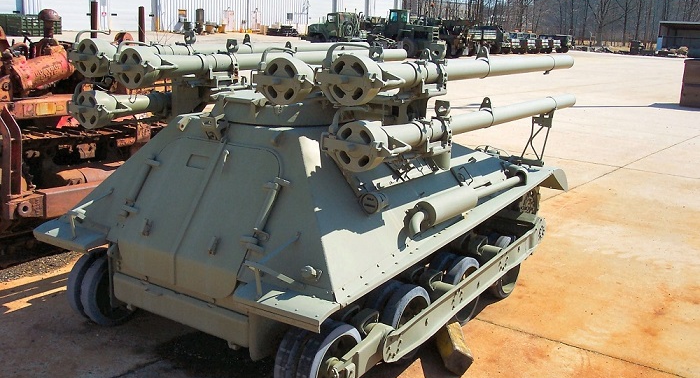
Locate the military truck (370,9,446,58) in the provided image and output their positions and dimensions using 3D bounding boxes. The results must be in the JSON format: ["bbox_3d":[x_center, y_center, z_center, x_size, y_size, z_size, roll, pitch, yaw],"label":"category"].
[{"bbox_3d":[3.852,-10.053,47.655,5.300,3.100,2.400,12,16,38],"label":"military truck"}]

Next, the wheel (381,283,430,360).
[{"bbox_3d":[0.373,0.893,4.927,0.092,0.515,0.515,10,15,34],"label":"wheel"}]

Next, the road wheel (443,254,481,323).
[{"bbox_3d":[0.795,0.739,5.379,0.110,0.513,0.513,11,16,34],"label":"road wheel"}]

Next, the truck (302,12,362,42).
[{"bbox_3d":[-1.403,-14.895,68.683,6.000,2.850,2.400,13,17,41],"label":"truck"}]

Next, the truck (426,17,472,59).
[{"bbox_3d":[6.802,-10.393,51.000,2.450,2.700,5.800,7,13,17],"label":"truck"}]

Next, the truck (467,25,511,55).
[{"bbox_3d":[11.145,-11.944,59.000,2.450,2.350,5.200,7,13,17],"label":"truck"}]

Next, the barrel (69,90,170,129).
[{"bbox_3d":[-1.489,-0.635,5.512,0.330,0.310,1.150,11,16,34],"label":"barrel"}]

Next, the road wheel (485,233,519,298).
[{"bbox_3d":[1.307,0.648,6.203,0.092,0.515,0.515,10,15,34],"label":"road wheel"}]

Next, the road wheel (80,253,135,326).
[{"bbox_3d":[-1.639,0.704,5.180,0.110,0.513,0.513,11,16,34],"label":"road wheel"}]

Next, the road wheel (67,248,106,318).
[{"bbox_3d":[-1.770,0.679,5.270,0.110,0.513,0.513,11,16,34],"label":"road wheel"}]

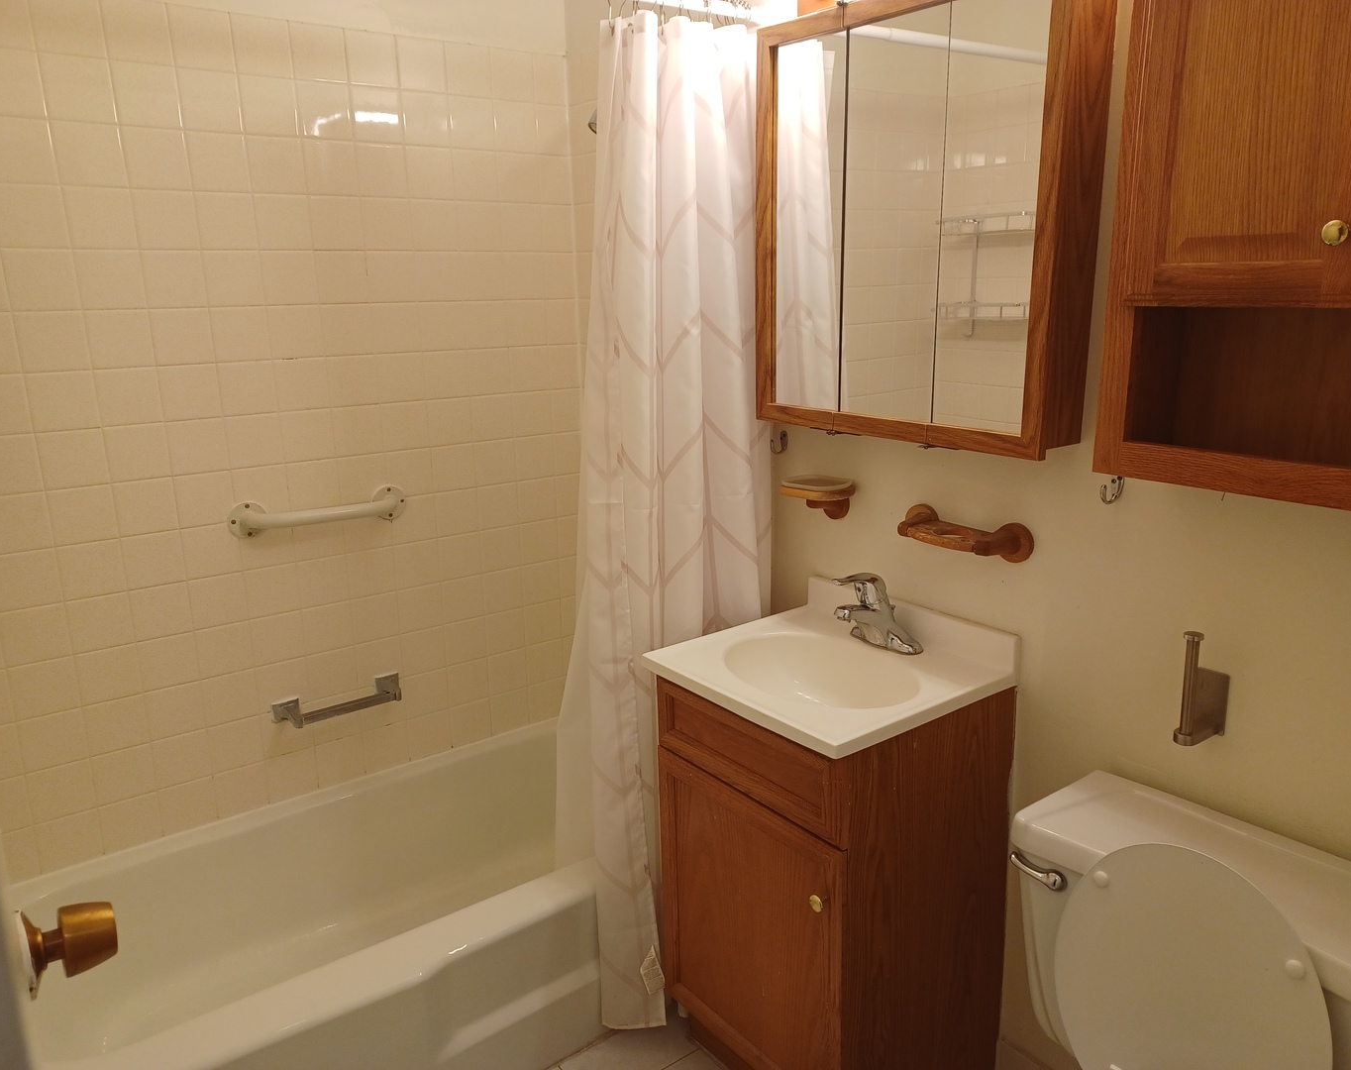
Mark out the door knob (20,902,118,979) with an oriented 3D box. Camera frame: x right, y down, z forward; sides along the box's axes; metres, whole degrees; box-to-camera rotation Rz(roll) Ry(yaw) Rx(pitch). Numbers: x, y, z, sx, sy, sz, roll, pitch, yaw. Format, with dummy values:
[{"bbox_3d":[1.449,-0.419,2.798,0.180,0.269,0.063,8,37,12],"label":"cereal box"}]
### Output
[{"bbox_3d":[-0.475,0.320,0.810,0.062,0.066,0.066,-11,17,-35],"label":"door knob"}]

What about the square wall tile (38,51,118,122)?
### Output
[{"bbox_3d":[-1.081,-0.806,1.867,0.108,0.108,0.010,-11,17,-35],"label":"square wall tile"}]

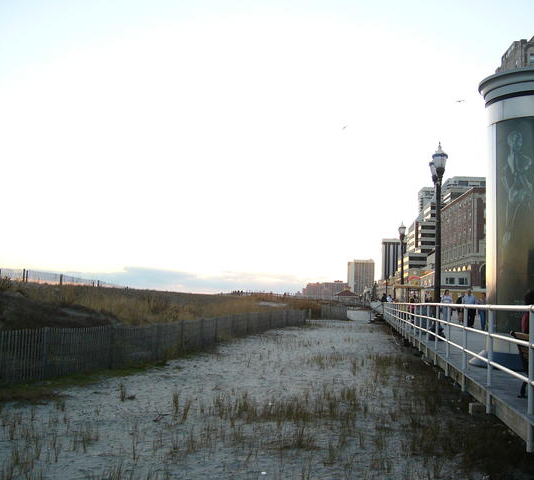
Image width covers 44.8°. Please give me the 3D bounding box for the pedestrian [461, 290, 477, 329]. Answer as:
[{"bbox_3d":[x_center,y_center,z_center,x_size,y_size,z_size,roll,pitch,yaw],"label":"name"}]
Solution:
[{"bbox_3d":[9.308,3.136,29.685,0.540,1.790,0.360,1,-5,9],"label":"pedestrian"}]

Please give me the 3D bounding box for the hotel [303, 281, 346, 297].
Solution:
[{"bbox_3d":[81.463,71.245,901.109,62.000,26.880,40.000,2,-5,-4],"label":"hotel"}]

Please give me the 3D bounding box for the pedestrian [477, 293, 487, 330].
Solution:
[{"bbox_3d":[9.117,3.025,27.275,0.480,1.570,0.360,-1,-6,33],"label":"pedestrian"}]

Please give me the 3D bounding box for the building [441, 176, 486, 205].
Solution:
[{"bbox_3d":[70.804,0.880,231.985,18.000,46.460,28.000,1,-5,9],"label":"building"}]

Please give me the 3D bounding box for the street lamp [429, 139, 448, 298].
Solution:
[{"bbox_3d":[4.952,0.013,18.663,0.500,5.750,0.550,1,-5,9],"label":"street lamp"}]

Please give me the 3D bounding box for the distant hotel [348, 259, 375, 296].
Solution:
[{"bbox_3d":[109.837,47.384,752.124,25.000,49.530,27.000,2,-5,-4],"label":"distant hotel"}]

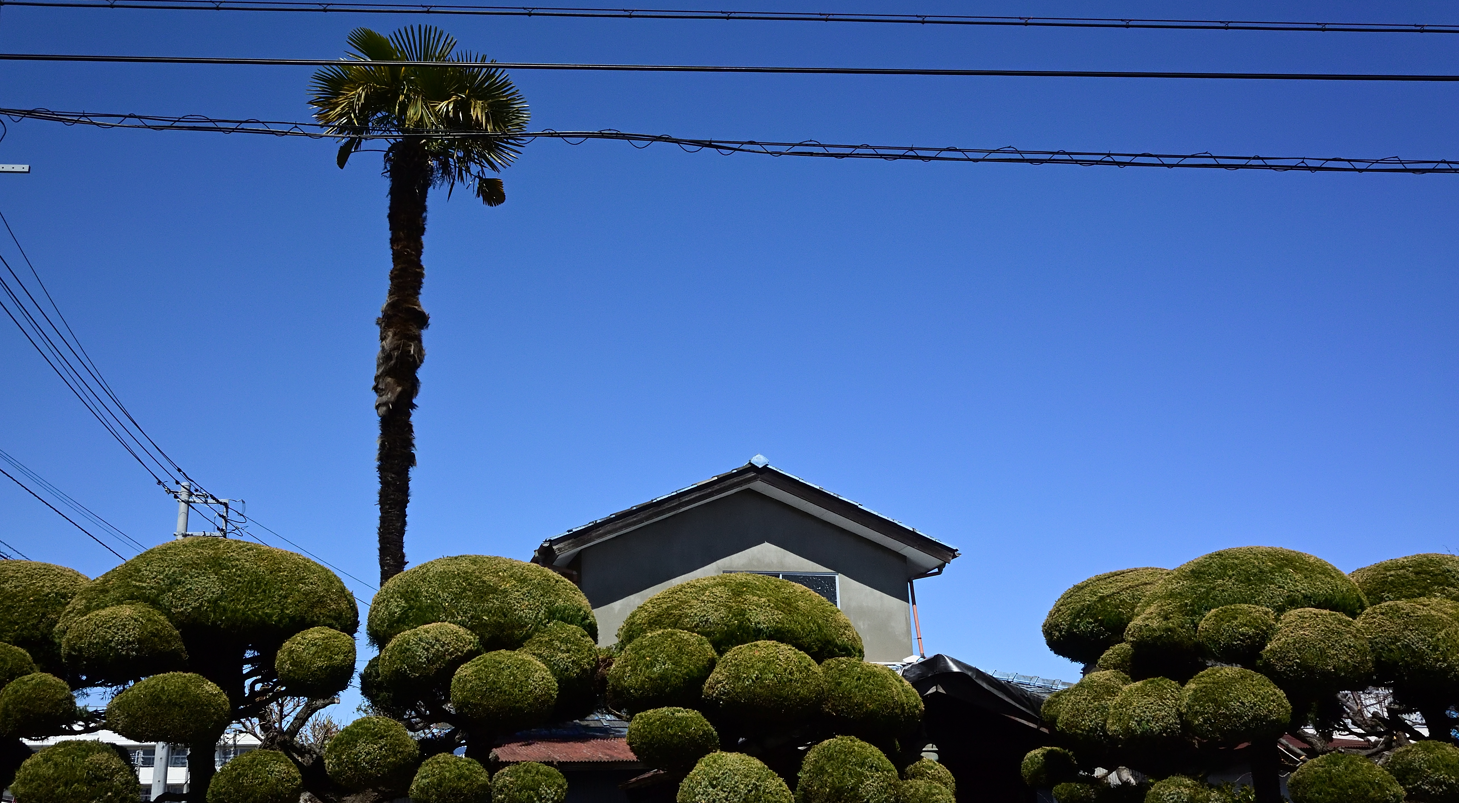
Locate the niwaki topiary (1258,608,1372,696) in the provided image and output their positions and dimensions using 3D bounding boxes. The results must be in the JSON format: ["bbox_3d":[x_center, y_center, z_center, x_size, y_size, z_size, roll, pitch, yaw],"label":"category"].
[{"bbox_3d":[4.164,1.794,9.817,0.749,0.638,0.712,-8,-18,21],"label":"niwaki topiary"}]

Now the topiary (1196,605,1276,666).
[{"bbox_3d":[3.645,1.677,9.909,0.548,0.427,0.520,-8,-17,19],"label":"topiary"}]

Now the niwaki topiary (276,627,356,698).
[{"bbox_3d":[-2.583,1.626,8.600,0.500,0.439,0.500,4,-18,-16],"label":"niwaki topiary"}]

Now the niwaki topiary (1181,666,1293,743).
[{"bbox_3d":[3.302,1.992,9.000,0.722,0.504,0.701,-8,-19,18],"label":"niwaki topiary"}]

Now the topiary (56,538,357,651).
[{"bbox_3d":[-3.395,1.271,9.021,1.840,0.699,1.564,4,-17,-20],"label":"topiary"}]

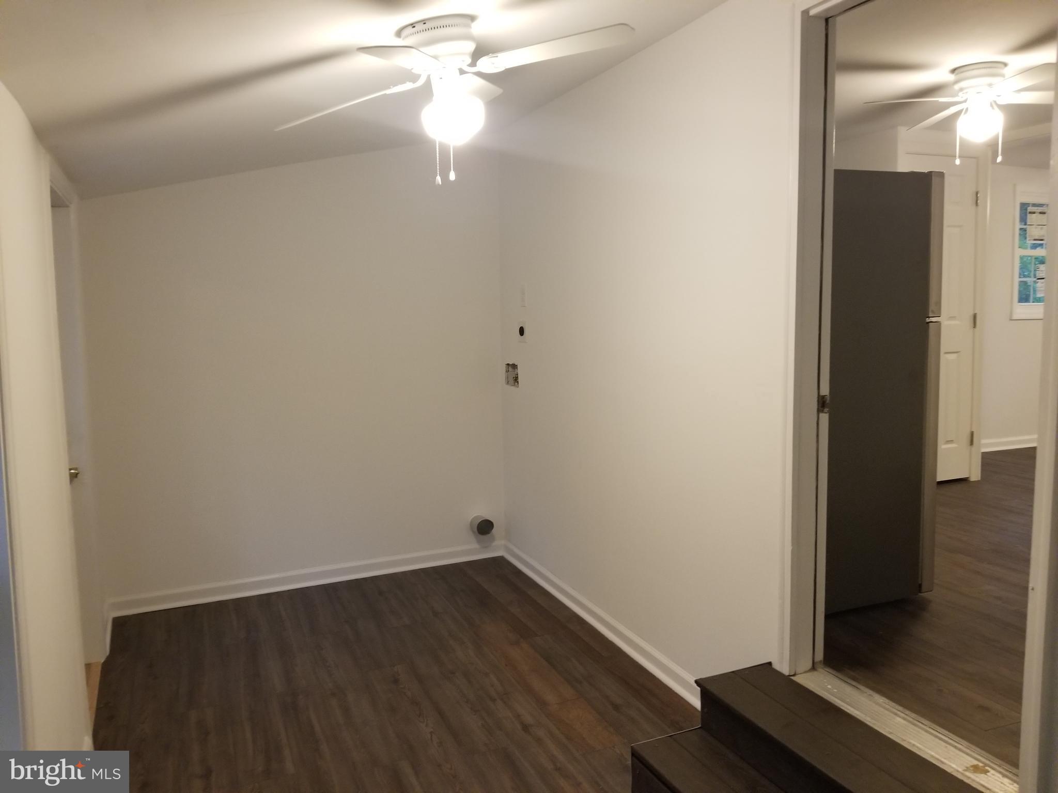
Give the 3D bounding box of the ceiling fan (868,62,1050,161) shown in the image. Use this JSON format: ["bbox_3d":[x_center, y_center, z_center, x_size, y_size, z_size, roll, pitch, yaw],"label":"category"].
[{"bbox_3d":[2.007,-1.262,3.557,1.060,0.400,1.060,-2,6,-5],"label":"ceiling fan"}]

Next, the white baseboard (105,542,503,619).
[{"bbox_3d":[-1.151,1.020,4.513,2.172,0.090,0.020,-4,7,-24],"label":"white baseboard"}]

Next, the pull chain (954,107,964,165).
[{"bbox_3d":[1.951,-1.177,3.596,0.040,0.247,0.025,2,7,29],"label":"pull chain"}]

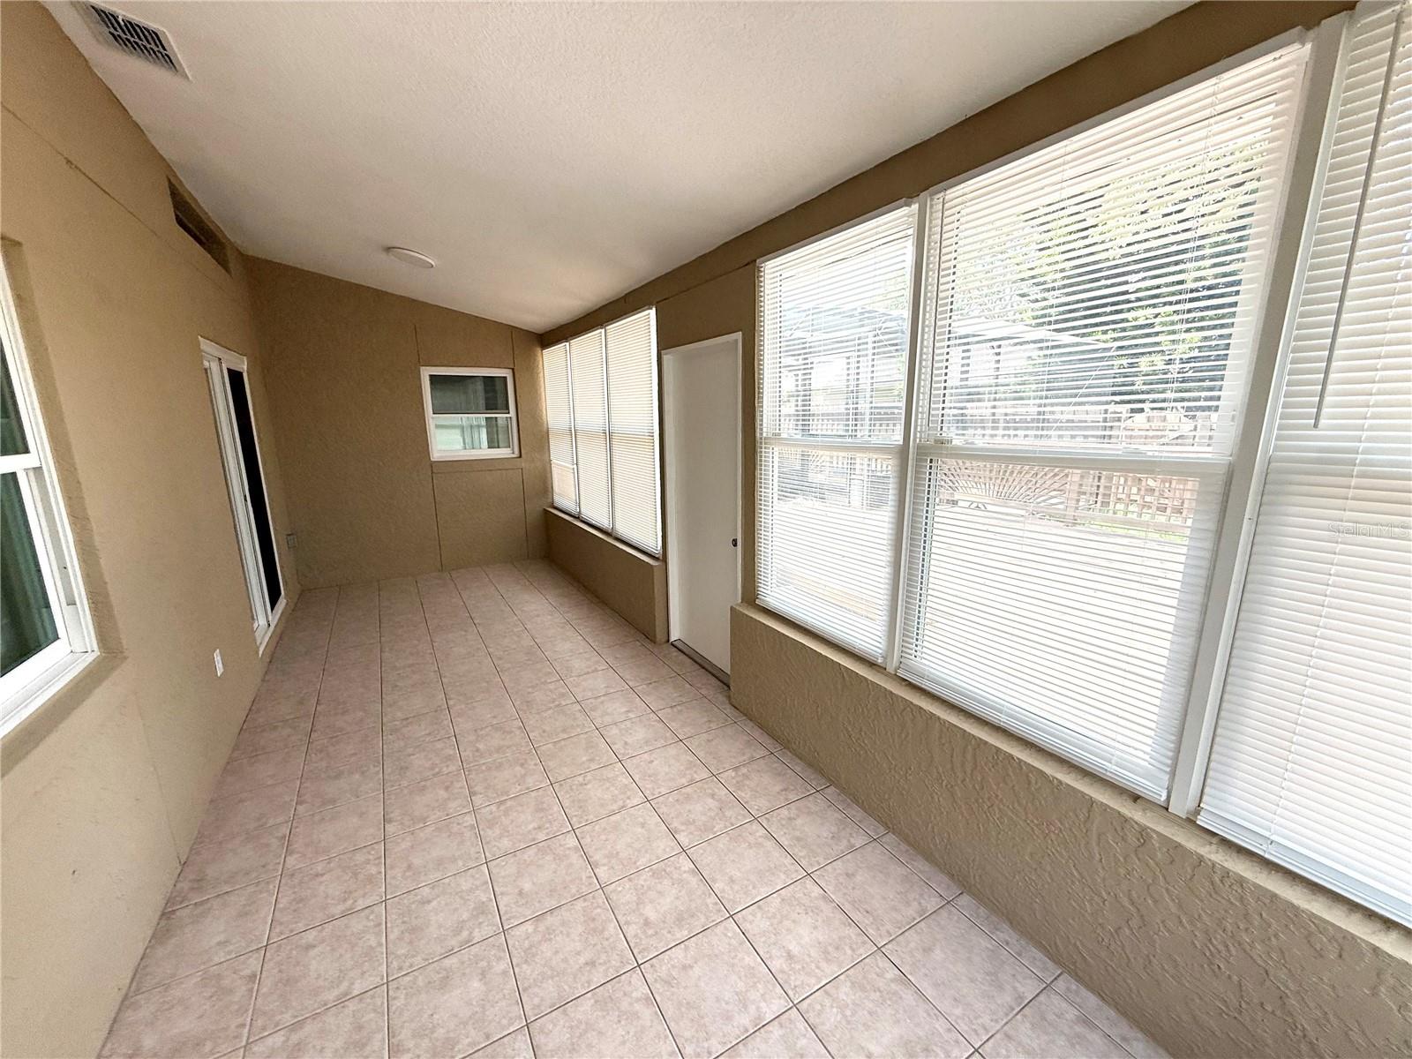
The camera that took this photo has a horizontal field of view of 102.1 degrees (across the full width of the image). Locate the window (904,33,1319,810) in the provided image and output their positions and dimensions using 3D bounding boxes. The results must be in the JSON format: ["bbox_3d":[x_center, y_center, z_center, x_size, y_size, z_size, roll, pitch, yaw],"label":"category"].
[{"bbox_3d":[0.976,-0.202,1.722,0.050,1.744,0.919,-8,14,-29],"label":"window"}]

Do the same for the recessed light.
[{"bbox_3d":[-2.110,-1.942,4.089,0.317,0.050,0.317,6,7,-31],"label":"recessed light"}]

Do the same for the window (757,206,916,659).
[{"bbox_3d":[0.492,-0.369,2.550,0.050,1.744,0.919,-8,14,-29],"label":"window"}]

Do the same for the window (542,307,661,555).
[{"bbox_3d":[-1.034,-0.875,5.181,0.080,1.724,2.941,-8,14,-29],"label":"window"}]

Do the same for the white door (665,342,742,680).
[{"bbox_3d":[-0.029,-0.109,3.598,0.080,2.038,0.929,-8,14,-29],"label":"white door"}]

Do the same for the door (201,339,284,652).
[{"bbox_3d":[-3.405,-0.296,4.252,0.100,2.045,1.453,-8,14,-29],"label":"door"}]

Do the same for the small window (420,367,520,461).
[{"bbox_3d":[-2.453,-1.216,6.024,0.899,0.950,0.080,-8,14,-29],"label":"small window"}]

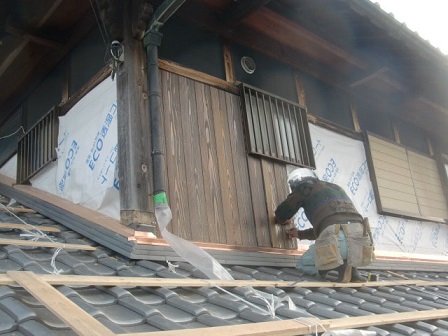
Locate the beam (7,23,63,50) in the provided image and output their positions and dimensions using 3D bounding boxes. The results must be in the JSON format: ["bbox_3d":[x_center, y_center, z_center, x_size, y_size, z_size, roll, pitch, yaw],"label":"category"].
[{"bbox_3d":[-1.653,-1.151,4.336,0.530,0.080,0.080,12,-26,-40],"label":"beam"}]

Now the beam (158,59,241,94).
[{"bbox_3d":[-0.193,-0.742,4.057,0.900,0.090,0.070,12,-26,-40],"label":"beam"}]

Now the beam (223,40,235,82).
[{"bbox_3d":[0.048,-0.962,4.404,0.080,0.463,0.060,12,-26,-40],"label":"beam"}]

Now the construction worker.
[{"bbox_3d":[0.807,0.475,4.031,0.700,0.940,0.620,12,-26,-40],"label":"construction worker"}]

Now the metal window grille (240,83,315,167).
[{"bbox_3d":[0.509,-0.347,4.512,0.870,0.655,0.060,12,-26,-40],"label":"metal window grille"}]

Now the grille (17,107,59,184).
[{"bbox_3d":[-1.764,-0.181,4.657,0.060,0.490,0.840,12,-26,-40],"label":"grille"}]

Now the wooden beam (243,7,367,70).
[{"bbox_3d":[0.801,-1.219,4.778,1.650,0.150,0.160,12,-26,-40],"label":"wooden beam"}]

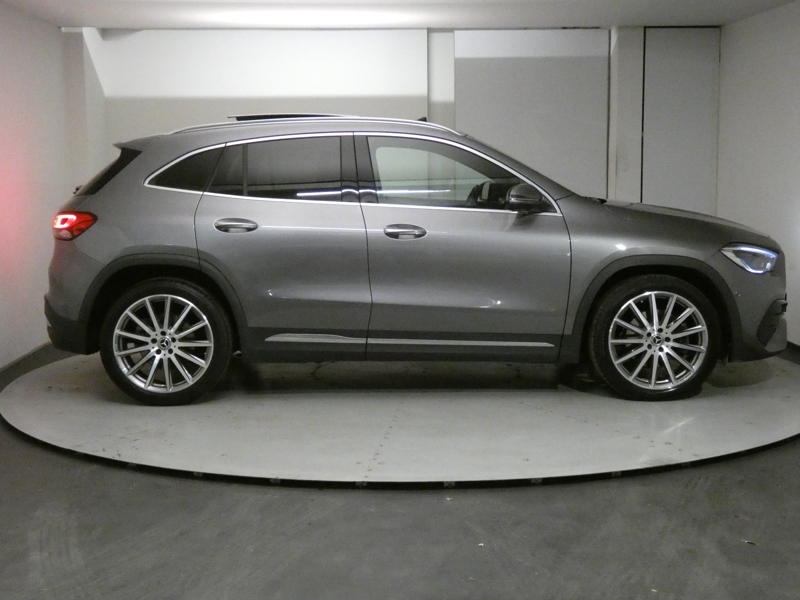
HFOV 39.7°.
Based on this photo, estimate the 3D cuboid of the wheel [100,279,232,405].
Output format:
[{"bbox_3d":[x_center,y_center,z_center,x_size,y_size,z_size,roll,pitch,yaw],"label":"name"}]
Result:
[{"bbox_3d":[-1.304,0.222,6.230,0.715,0.710,0.240,0,7,0],"label":"wheel"}]

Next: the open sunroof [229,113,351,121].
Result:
[{"bbox_3d":[-0.677,-1.119,6.898,0.750,0.060,0.900,0,7,0],"label":"open sunroof"}]

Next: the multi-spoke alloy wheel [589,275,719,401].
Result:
[{"bbox_3d":[1.425,0.203,6.245,0.715,0.710,0.240,0,7,0],"label":"multi-spoke alloy wheel"}]

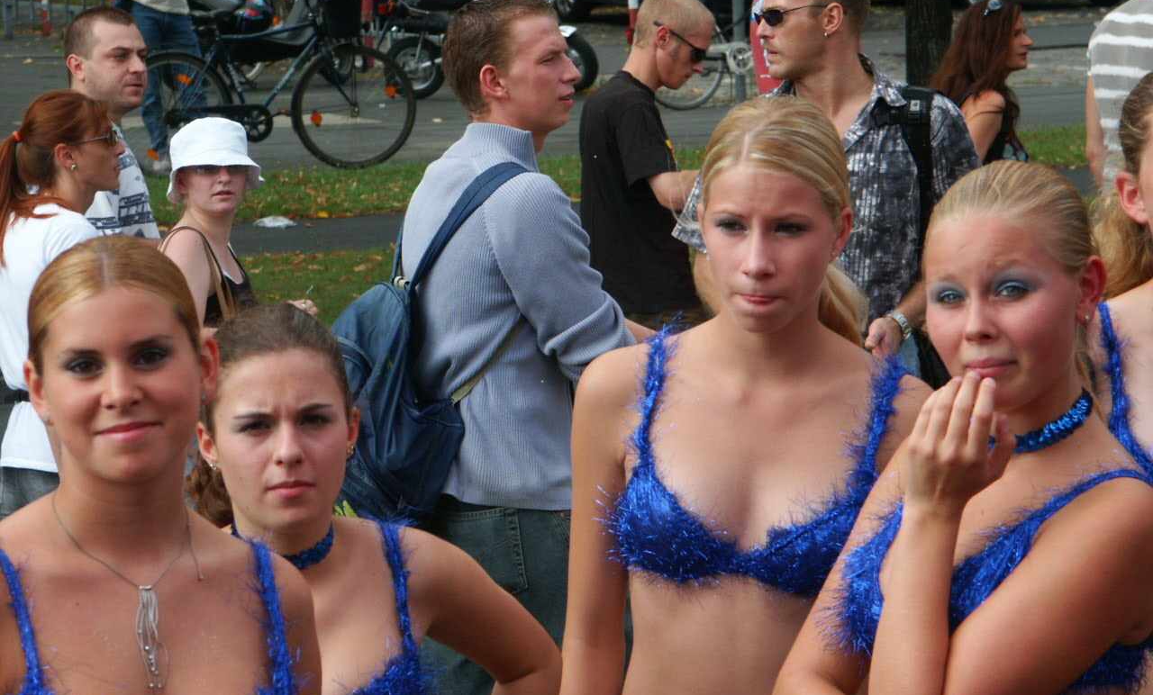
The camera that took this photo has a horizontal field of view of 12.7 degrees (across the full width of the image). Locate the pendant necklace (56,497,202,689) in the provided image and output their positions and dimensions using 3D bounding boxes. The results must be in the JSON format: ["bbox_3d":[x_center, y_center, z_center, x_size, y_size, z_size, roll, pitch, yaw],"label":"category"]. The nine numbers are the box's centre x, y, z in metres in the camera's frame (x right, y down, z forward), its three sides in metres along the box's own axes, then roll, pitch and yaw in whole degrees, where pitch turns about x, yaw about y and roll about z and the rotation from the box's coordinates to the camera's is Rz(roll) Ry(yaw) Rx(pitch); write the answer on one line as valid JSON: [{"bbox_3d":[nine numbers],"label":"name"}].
[{"bbox_3d":[-0.416,0.228,4.820,0.142,0.200,0.140,-2,3,-6],"label":"pendant necklace"}]

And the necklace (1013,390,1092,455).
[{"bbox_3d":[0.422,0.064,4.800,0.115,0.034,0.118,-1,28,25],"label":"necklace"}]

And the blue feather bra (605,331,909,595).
[{"bbox_3d":[0.182,0.118,5.300,0.310,0.265,0.225,-1,6,10],"label":"blue feather bra"}]

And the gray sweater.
[{"bbox_3d":[-0.102,-0.053,8.830,0.360,0.655,0.480,-6,7,-33],"label":"gray sweater"}]

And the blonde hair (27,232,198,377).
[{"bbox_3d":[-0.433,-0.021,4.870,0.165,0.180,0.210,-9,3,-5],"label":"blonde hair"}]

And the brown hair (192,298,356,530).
[{"bbox_3d":[-0.317,0.068,5.380,0.175,0.245,0.230,-7,3,-7],"label":"brown hair"}]

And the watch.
[{"bbox_3d":[0.565,-0.036,9.200,0.062,0.058,0.036,24,51,38],"label":"watch"}]

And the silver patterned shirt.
[{"bbox_3d":[0.460,-0.272,9.600,0.550,0.570,0.310,-1,6,12],"label":"silver patterned shirt"}]

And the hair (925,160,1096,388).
[{"bbox_3d":[0.411,-0.070,4.920,0.170,0.220,0.210,-3,6,25],"label":"hair"}]

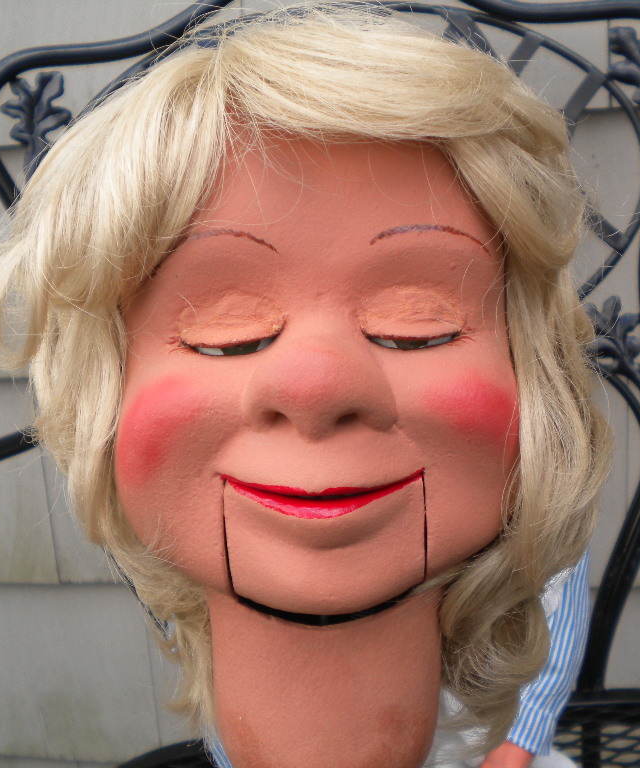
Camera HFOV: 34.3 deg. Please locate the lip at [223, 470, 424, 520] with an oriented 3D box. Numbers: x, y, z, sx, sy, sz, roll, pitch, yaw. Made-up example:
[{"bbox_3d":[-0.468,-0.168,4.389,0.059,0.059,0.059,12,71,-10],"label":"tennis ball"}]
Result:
[{"bbox_3d":[0.001,0.039,0.363,0.071,0.017,0.016,-2,6,0],"label":"lip"}]

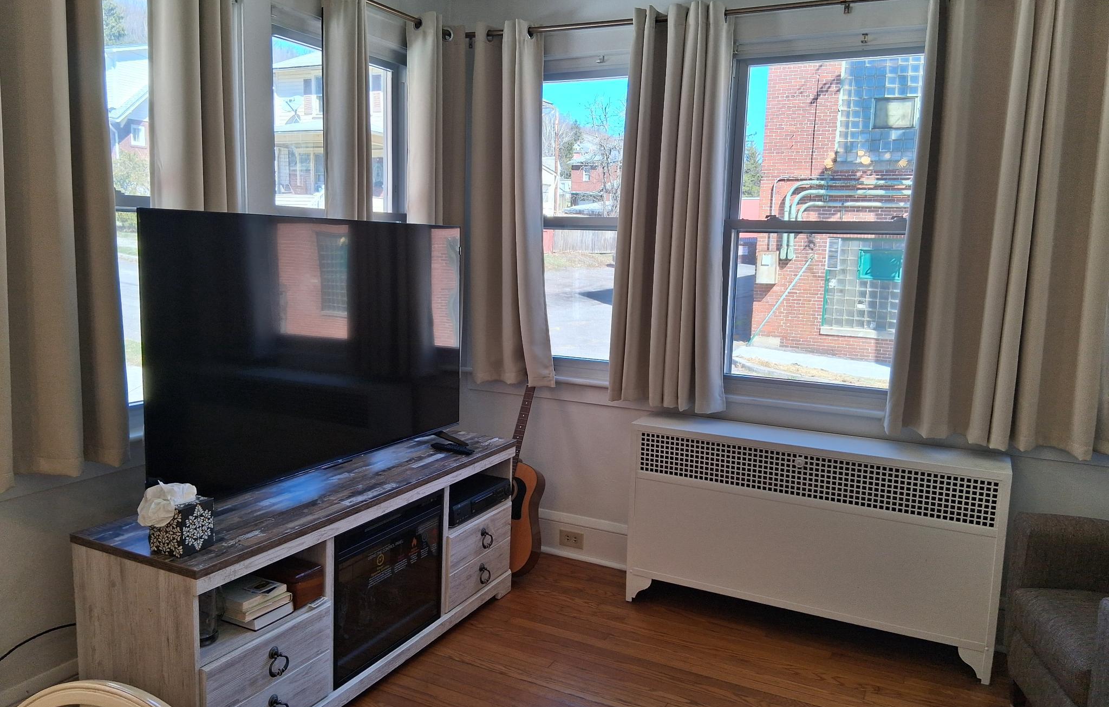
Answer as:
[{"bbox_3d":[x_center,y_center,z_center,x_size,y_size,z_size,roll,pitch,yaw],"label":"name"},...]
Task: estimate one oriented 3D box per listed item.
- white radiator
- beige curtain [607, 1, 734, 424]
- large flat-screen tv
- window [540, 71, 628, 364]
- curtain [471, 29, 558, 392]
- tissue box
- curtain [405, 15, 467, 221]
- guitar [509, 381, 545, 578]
[{"bbox_3d":[0.967,0.695,3.228,1.355,0.746,0.290,5,8,27],"label":"white radiator"},{"bbox_3d":[0.486,-0.589,3.421,0.490,1.630,0.125,5,8,27],"label":"beige curtain"},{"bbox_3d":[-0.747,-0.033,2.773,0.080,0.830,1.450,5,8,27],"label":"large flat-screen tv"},{"bbox_3d":[0.184,-0.570,3.747,0.900,1.400,0.100,5,8,27],"label":"window"},{"bbox_3d":[-0.193,-0.656,3.761,0.450,1.620,0.125,5,8,27],"label":"curtain"},{"bbox_3d":[-0.969,0.447,2.171,0.108,0.125,0.112,5,8,27],"label":"tissue box"},{"bbox_3d":[-0.546,-0.673,3.777,0.130,1.640,0.380,5,8,27],"label":"curtain"},{"bbox_3d":[-0.165,0.485,3.840,0.400,1.040,0.125,7,-11,27],"label":"guitar"}]

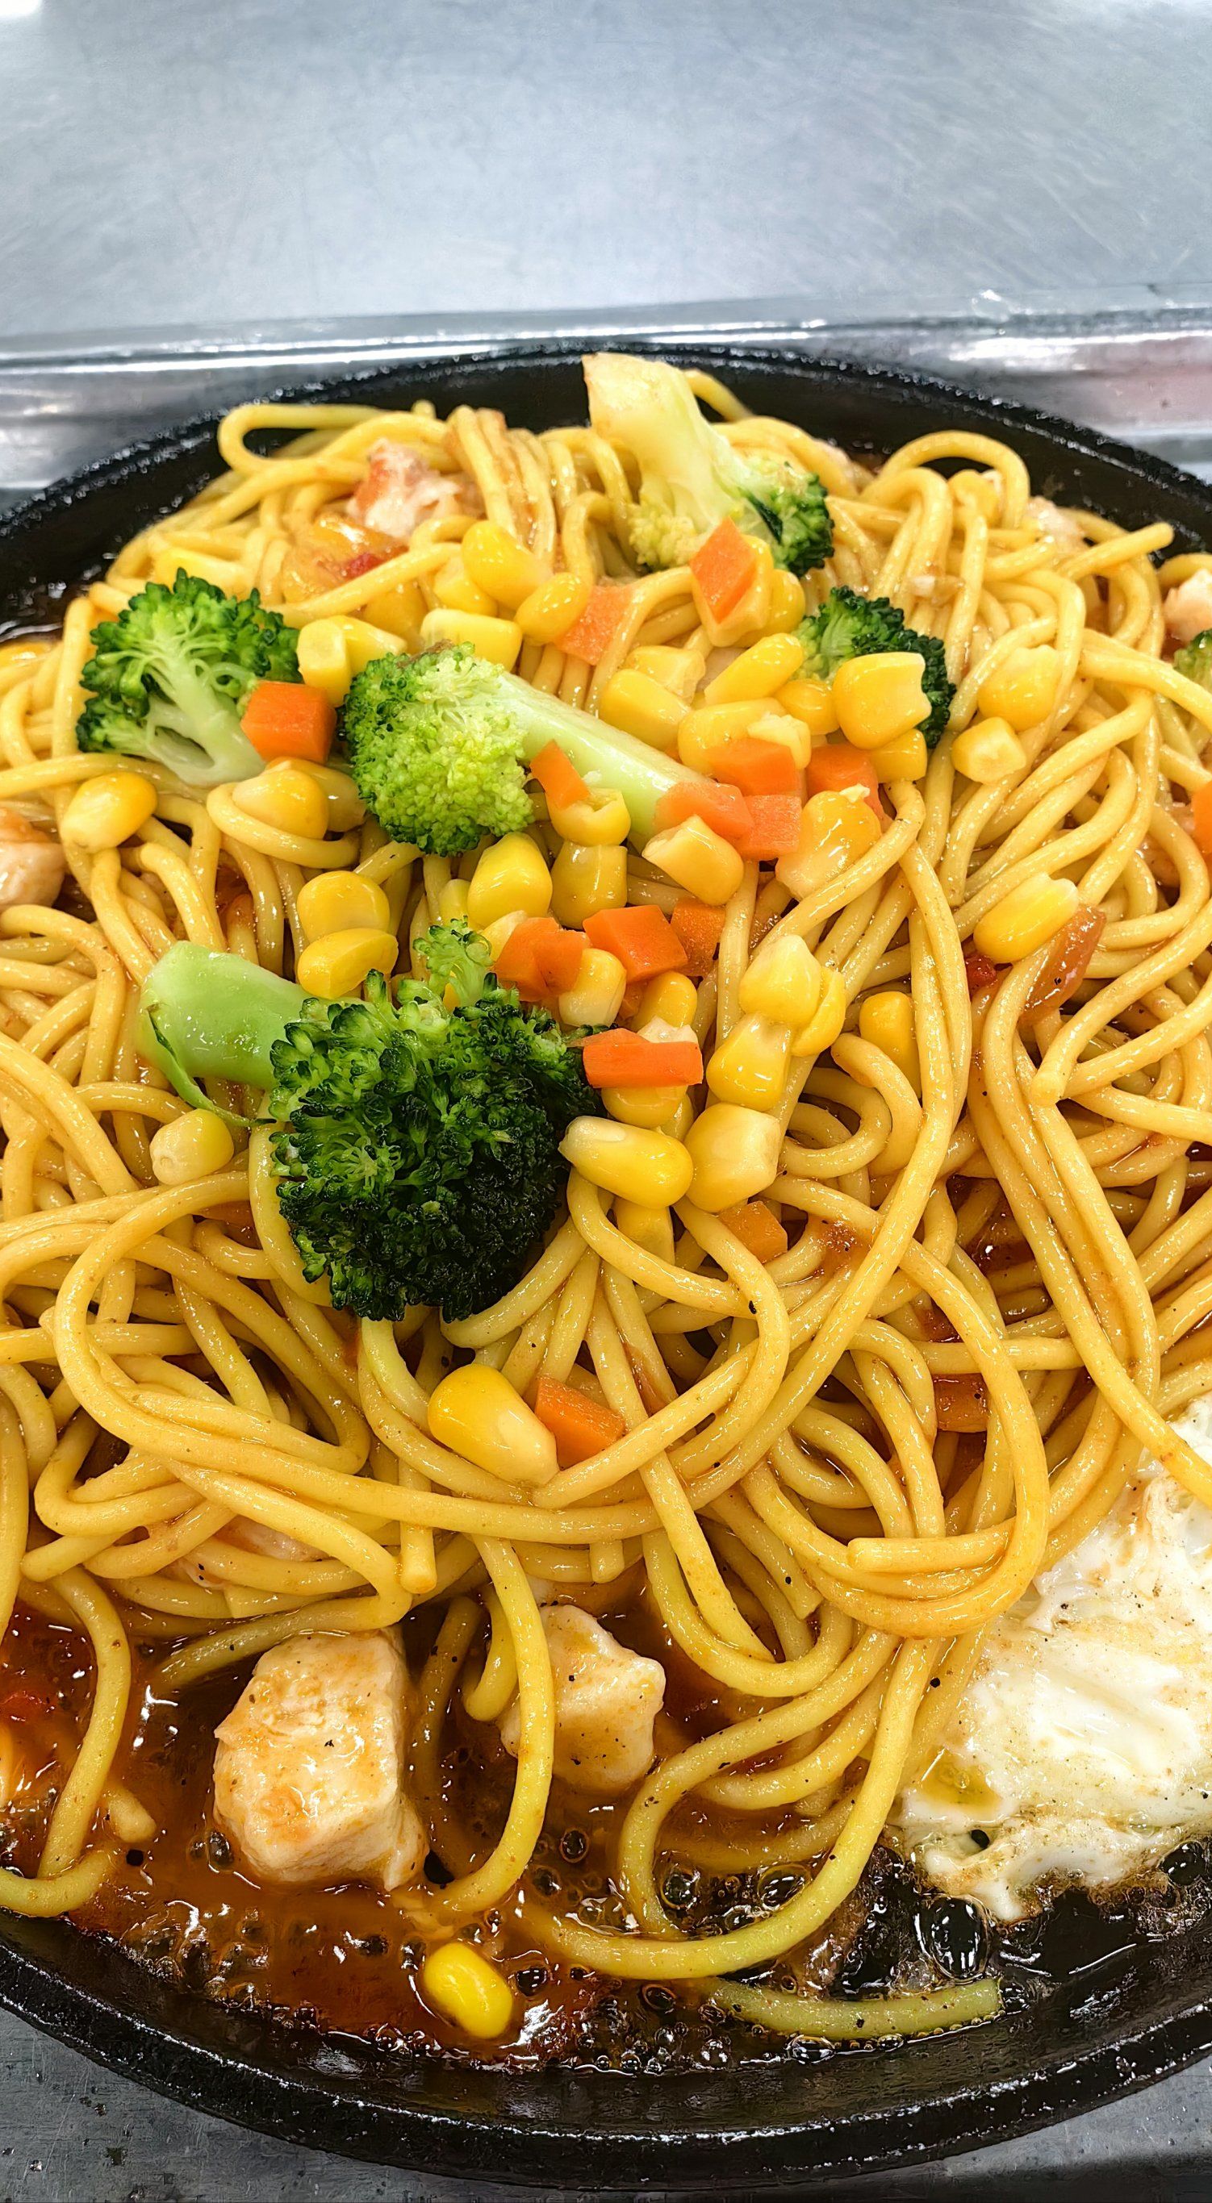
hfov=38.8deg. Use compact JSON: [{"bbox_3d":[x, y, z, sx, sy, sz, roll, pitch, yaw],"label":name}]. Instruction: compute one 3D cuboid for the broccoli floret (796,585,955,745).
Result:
[{"bbox_3d":[0.034,-0.057,0.228,0.025,0.022,0.024,-38,65,-19],"label":"broccoli floret"}]

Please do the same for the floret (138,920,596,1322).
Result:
[{"bbox_3d":[-0.025,0.000,0.178,0.050,0.036,0.039,30,60,15],"label":"floret"}]

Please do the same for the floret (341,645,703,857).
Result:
[{"bbox_3d":[-0.011,-0.042,0.211,0.042,0.023,0.024,27,59,7],"label":"floret"}]

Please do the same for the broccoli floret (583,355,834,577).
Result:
[{"bbox_3d":[0.014,-0.097,0.262,0.029,0.025,0.043,-30,73,-20],"label":"broccoli floret"}]

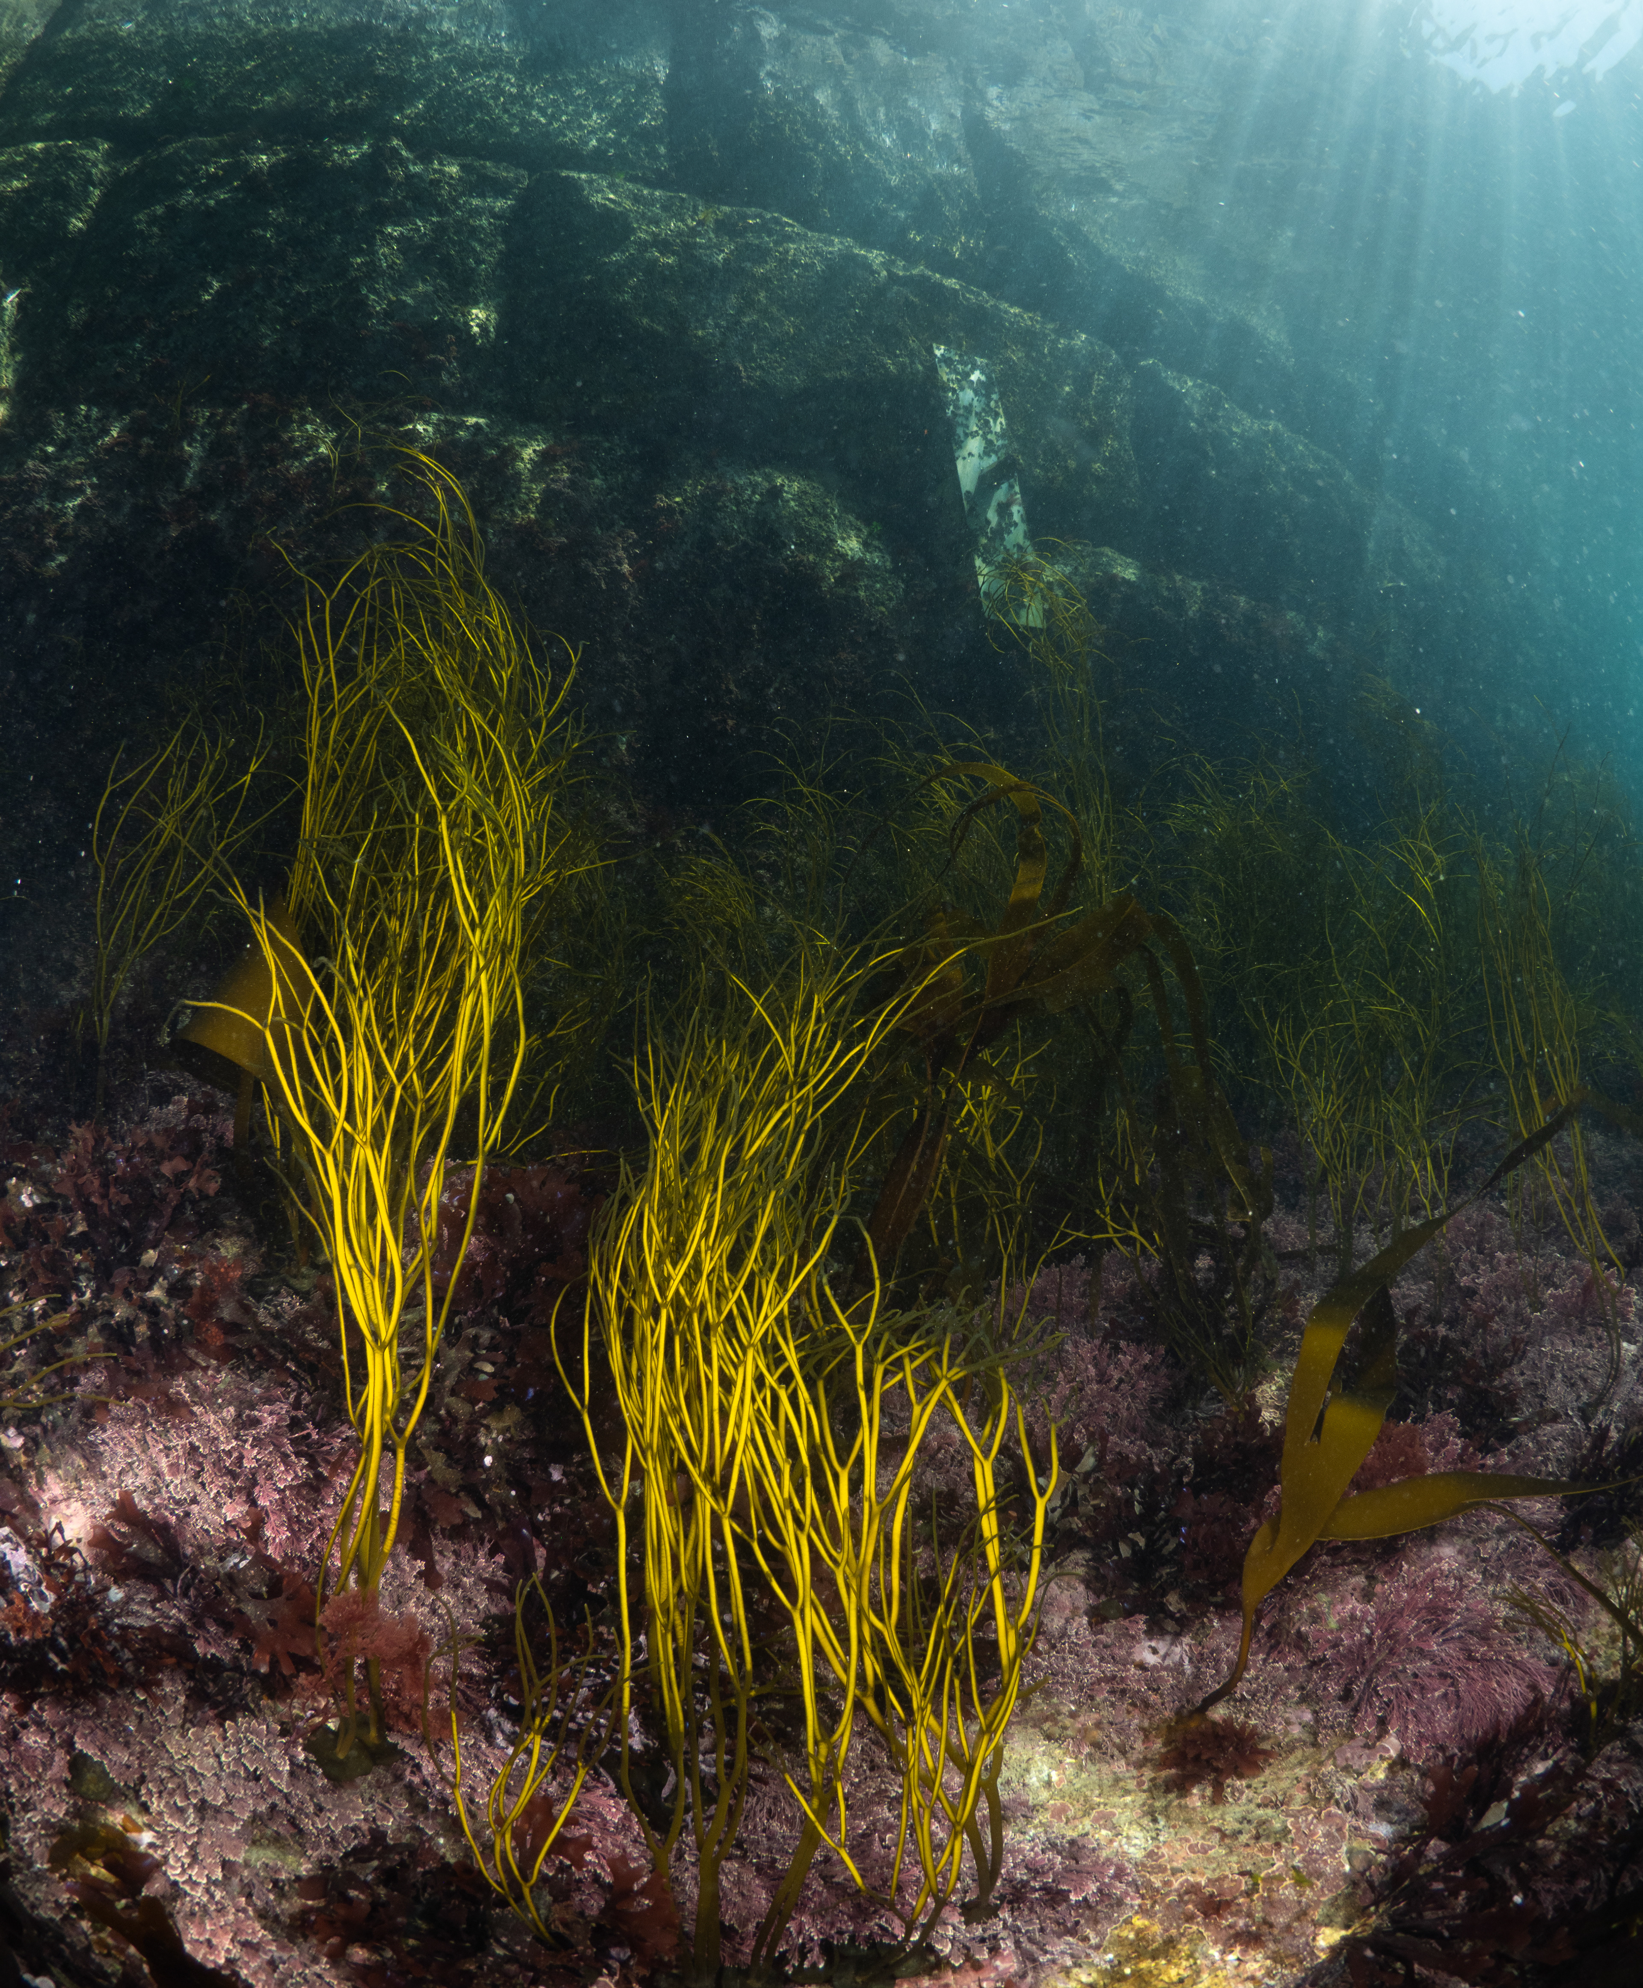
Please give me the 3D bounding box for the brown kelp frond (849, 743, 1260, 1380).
[{"bbox_3d":[0.297,0.090,1.250,0.470,0.720,0.400,0,-3,0],"label":"brown kelp frond"}]

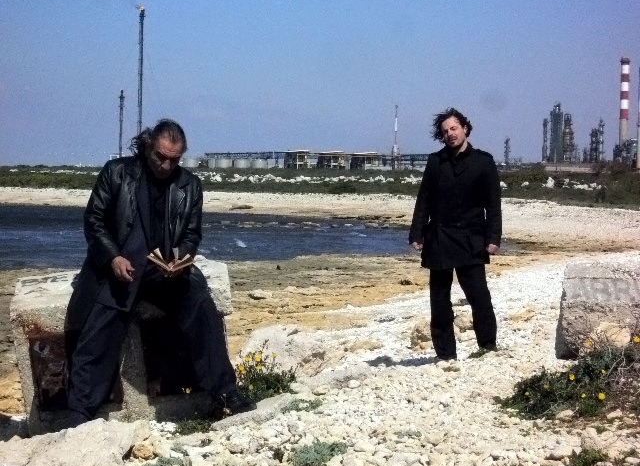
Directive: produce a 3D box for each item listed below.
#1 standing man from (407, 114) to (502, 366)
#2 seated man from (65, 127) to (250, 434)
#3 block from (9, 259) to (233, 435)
[{"bbox_3d":[0.928,0.007,13.400,0.590,1.720,0.400,1,2,14],"label":"standing man"},{"bbox_3d":[-0.810,0.197,9.800,0.920,1.490,0.750,0,2,-7],"label":"seated man"},{"bbox_3d":[-1.022,0.586,10.020,1.080,0.700,0.620,-6,10,-3],"label":"block"}]

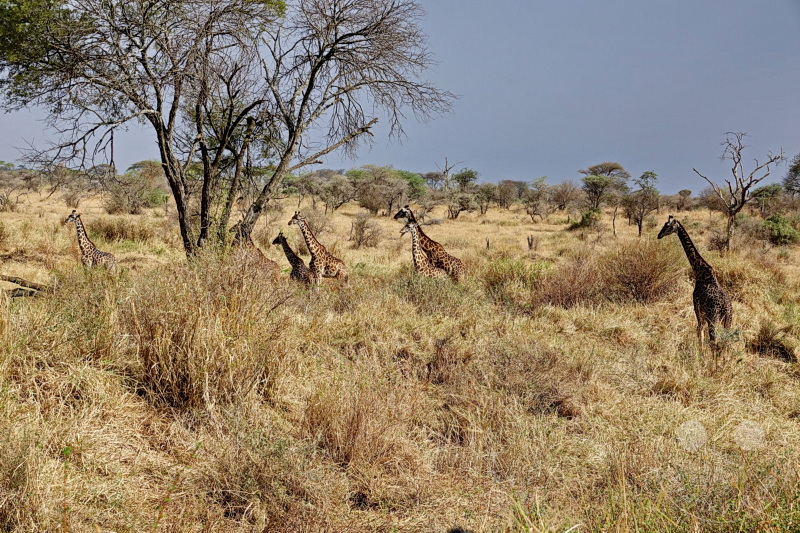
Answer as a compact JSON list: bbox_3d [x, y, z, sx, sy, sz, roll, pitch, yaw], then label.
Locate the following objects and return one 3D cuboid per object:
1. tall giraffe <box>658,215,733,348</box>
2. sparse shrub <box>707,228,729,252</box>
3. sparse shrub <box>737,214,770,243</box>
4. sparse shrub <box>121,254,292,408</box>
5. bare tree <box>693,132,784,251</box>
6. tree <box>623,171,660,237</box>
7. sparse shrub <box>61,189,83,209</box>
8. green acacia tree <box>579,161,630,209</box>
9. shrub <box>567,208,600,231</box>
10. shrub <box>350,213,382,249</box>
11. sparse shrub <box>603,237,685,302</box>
[{"bbox_3d":[8.637,0.599,50.000,1.000,4.238,2.500,3,3,30],"label":"tall giraffe"},{"bbox_3d":[22.087,-1.809,119.000,1.530,1.670,1.454,1,3,0],"label":"sparse shrub"},{"bbox_3d":[26.865,-2.888,130.000,2.584,2.128,2.455,1,3,0],"label":"sparse shrub"},{"bbox_3d":[-3.638,1.235,32.000,3.180,2.918,3.021,1,3,0],"label":"sparse shrub"},{"bbox_3d":[24.142,-5.349,122.000,6.561,8.416,5.249,1,3,0],"label":"bare tree"},{"bbox_3d":[20.894,-5.451,148.000,3.288,5.710,3.123,1,3,0],"label":"tree"},{"bbox_3d":[-33.607,-6.957,175.000,2.251,2.046,2.138,1,3,0],"label":"sparse shrub"},{"bbox_3d":[28.094,-11.265,235.000,7.144,6.594,6.787,1,3,0],"label":"green acacia tree"},{"bbox_3d":[16.949,-4.341,158.000,3.140,2.032,2.983,1,3,0],"label":"shrub"},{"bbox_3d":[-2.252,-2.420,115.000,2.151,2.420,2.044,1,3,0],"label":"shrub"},{"bbox_3d":[9.882,0.164,70.000,3.356,2.619,3.188,1,3,0],"label":"sparse shrub"}]

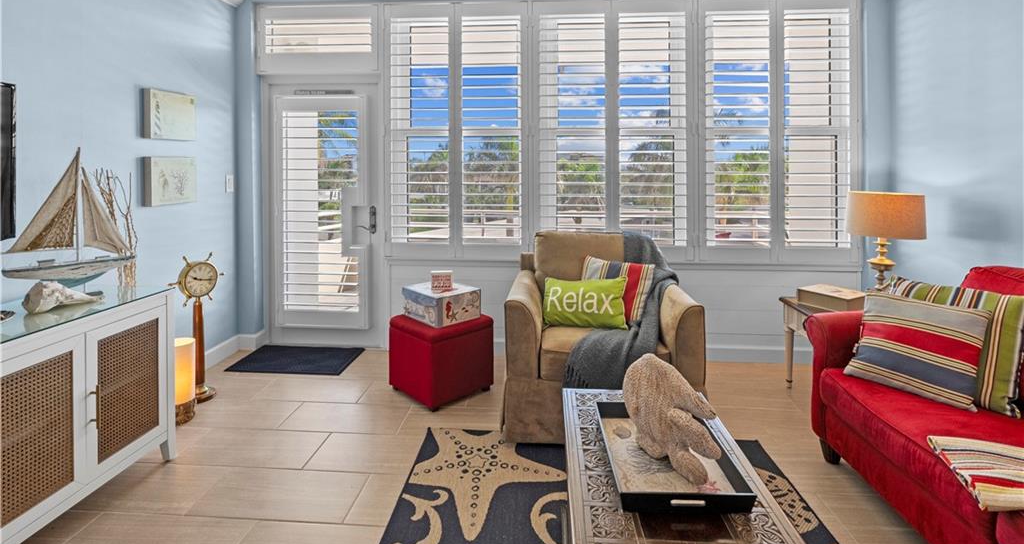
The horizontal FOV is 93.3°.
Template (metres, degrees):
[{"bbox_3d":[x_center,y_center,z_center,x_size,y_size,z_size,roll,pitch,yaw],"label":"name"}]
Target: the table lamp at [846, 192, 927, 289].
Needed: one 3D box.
[{"bbox_3d":[2.165,-0.120,2.820,0.375,0.675,0.375,0,6,4],"label":"table lamp"}]

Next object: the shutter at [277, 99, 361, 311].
[{"bbox_3d":[-1.458,-0.481,3.660,0.610,1.600,0.070,0,4,4],"label":"shutter"}]

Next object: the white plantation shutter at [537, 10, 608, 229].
[{"bbox_3d":[0.445,-1.050,3.560,0.540,1.820,0.055,0,6,4],"label":"white plantation shutter"}]

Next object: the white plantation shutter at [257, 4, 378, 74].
[{"bbox_3d":[-1.490,-1.780,3.700,0.930,0.540,0.060,0,6,4],"label":"white plantation shutter"}]

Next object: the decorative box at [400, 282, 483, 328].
[{"bbox_3d":[-0.443,0.191,3.020,0.315,0.183,0.360,-6,9,-40],"label":"decorative box"}]

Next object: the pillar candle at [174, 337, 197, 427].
[{"bbox_3d":[-1.786,0.591,2.617,0.134,0.417,0.134,0,7,0],"label":"pillar candle"}]

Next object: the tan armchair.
[{"bbox_3d":[0.475,0.272,2.810,0.990,0.970,0.930,1,7,4],"label":"tan armchair"}]

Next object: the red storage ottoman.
[{"bbox_3d":[-0.443,0.510,3.030,0.430,0.455,0.430,-6,8,-44],"label":"red storage ottoman"}]

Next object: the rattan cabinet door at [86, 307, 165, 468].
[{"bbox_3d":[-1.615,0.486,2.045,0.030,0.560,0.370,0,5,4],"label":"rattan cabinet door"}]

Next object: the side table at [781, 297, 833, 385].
[{"bbox_3d":[1.990,0.500,2.800,0.620,0.570,0.500,0,6,4],"label":"side table"}]

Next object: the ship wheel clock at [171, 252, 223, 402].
[{"bbox_3d":[-1.910,0.325,2.950,0.180,0.870,0.340,3,7,24],"label":"ship wheel clock"}]

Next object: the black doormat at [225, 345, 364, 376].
[{"bbox_3d":[-1.510,0.615,3.430,0.780,0.012,0.475,1,11,4],"label":"black doormat"}]

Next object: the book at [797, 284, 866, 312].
[{"bbox_3d":[1.885,0.161,2.860,0.210,0.088,0.275,-4,8,-32],"label":"book"}]

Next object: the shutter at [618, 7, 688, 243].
[{"bbox_3d":[1.001,-1.035,3.440,0.485,1.700,0.070,0,3,4],"label":"shutter"}]

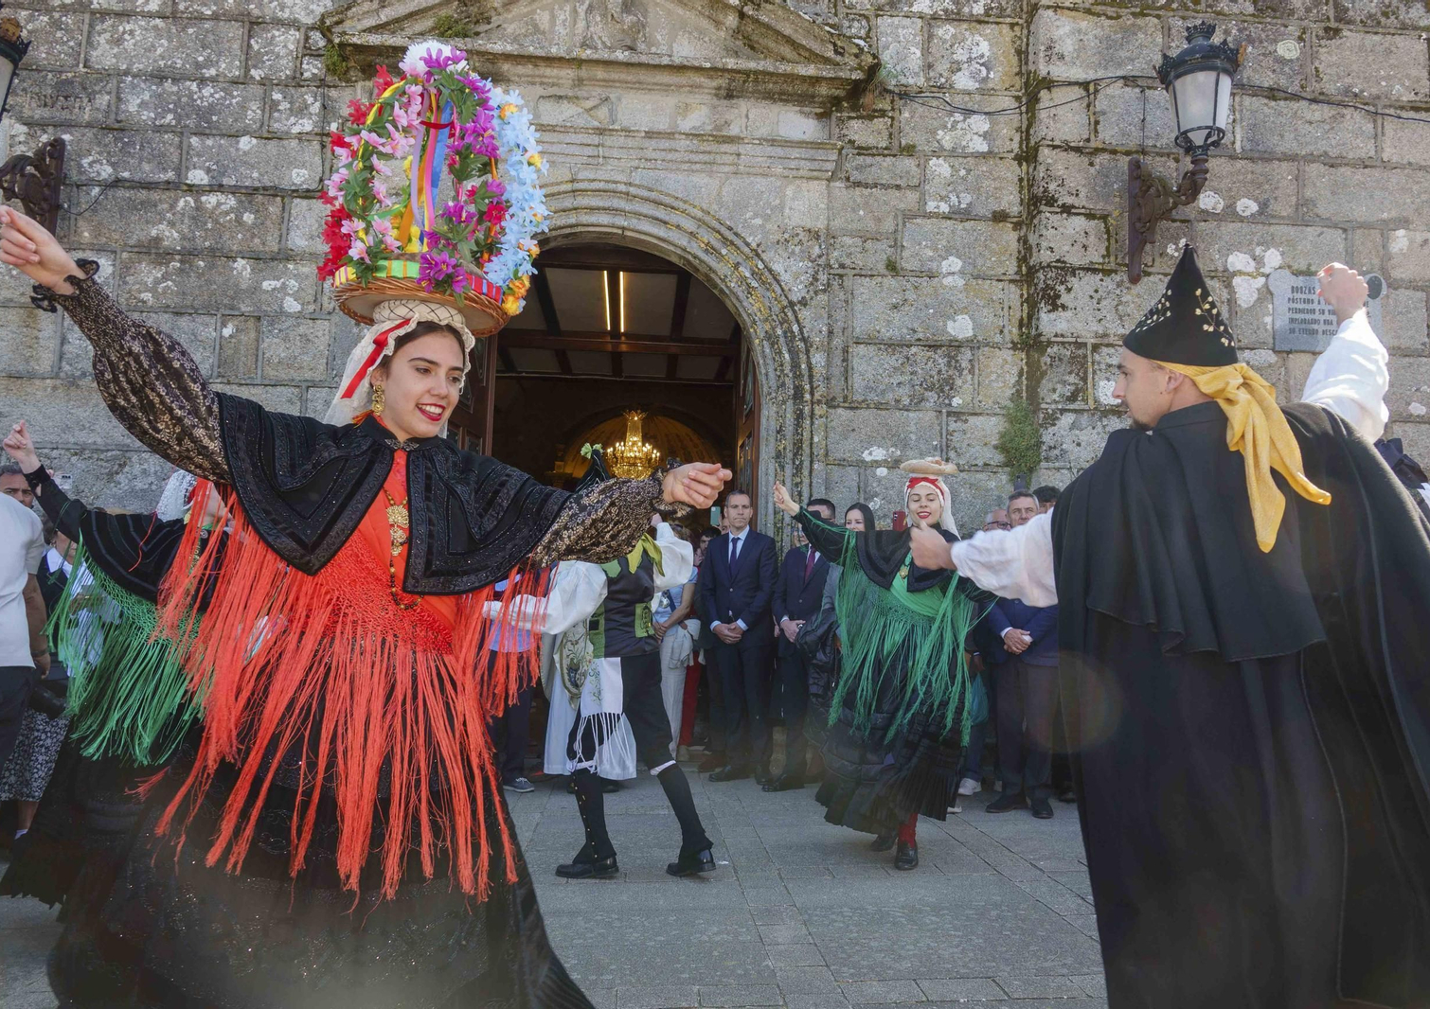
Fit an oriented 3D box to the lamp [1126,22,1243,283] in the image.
[{"bbox_3d":[2.765,-2.127,6.062,0.500,1.309,1.026,1,-5,-5],"label":"lamp"}]

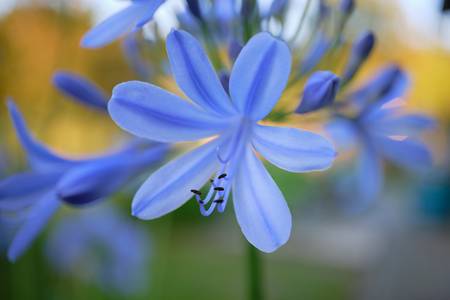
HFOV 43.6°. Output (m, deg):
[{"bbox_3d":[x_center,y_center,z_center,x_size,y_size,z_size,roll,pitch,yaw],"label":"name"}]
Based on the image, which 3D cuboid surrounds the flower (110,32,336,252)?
[{"bbox_3d":[0.000,-0.003,0.168,0.064,0.063,0.040,0,15,13],"label":"flower"}]

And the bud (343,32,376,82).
[{"bbox_3d":[0.049,-0.034,0.205,0.007,0.022,0.007,29,3,0],"label":"bud"}]

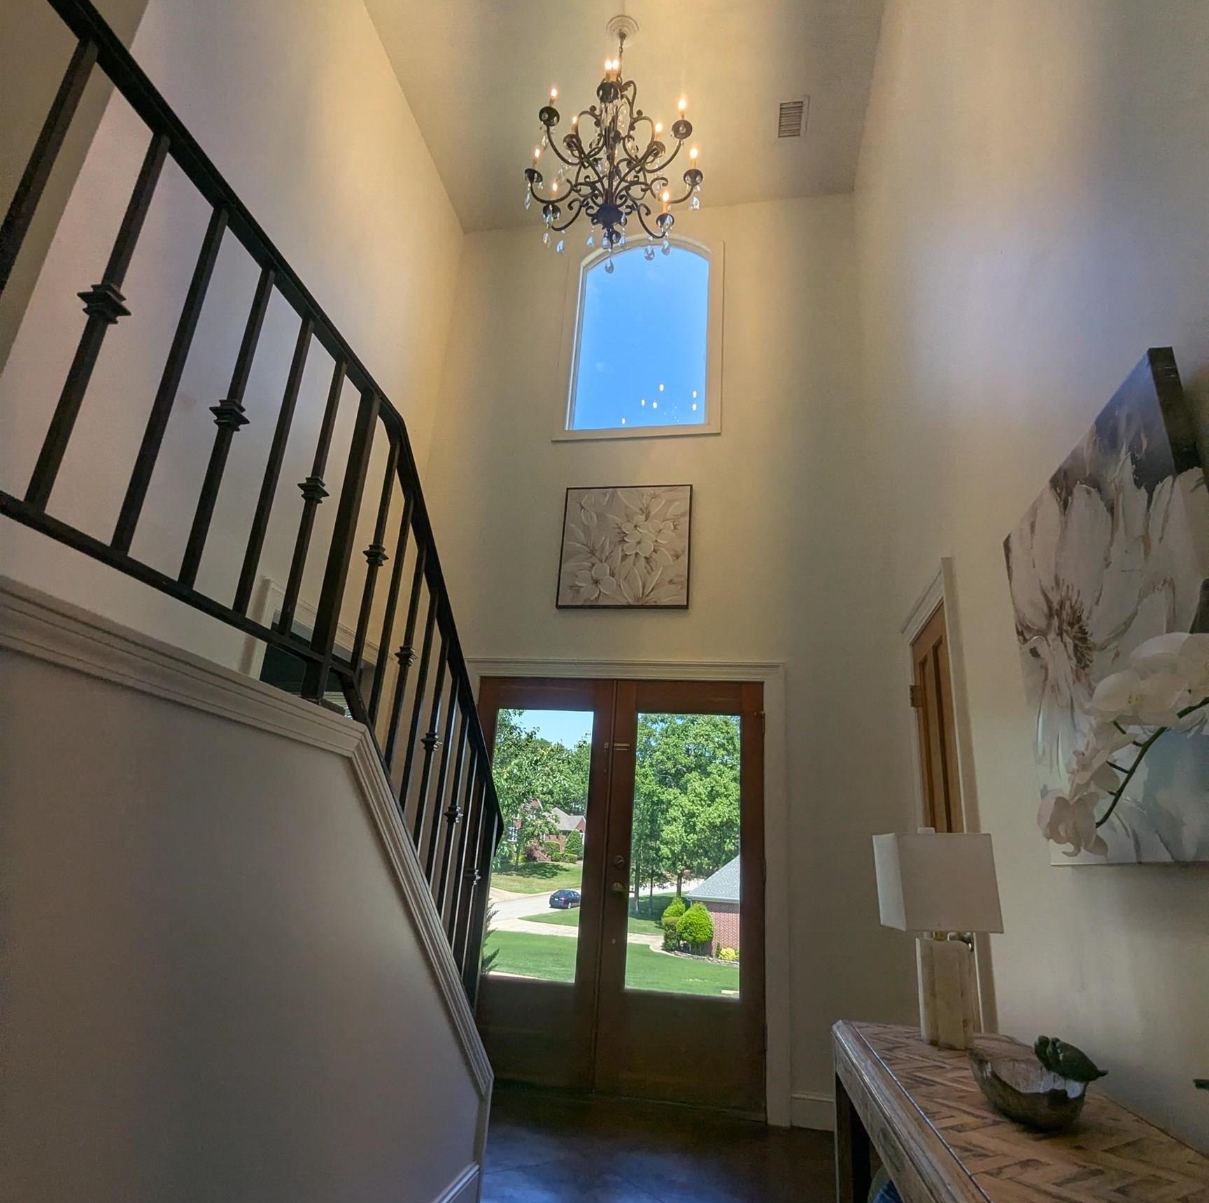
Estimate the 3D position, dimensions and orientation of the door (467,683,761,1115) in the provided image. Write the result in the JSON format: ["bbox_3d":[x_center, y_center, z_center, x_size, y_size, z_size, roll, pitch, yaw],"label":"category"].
[{"bbox_3d":[0.004,1.418,3.940,1.650,2.050,0.050,0,-20,11],"label":"door"}]

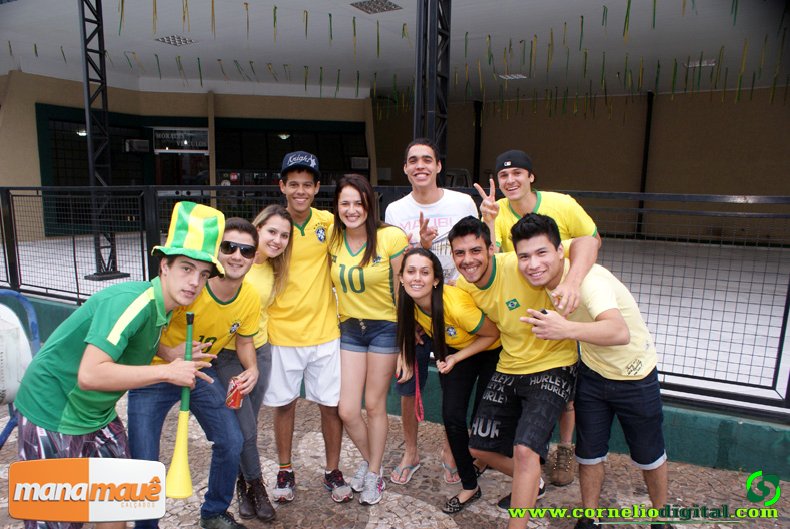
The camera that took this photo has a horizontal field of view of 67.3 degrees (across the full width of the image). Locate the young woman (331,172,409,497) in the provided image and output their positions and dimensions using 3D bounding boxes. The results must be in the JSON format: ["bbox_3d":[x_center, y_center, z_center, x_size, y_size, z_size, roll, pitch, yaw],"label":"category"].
[{"bbox_3d":[-0.144,0.372,3.002,0.470,1.635,0.360,3,9,14],"label":"young woman"}]

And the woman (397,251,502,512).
[{"bbox_3d":[0.274,0.550,2.989,0.480,1.295,0.600,6,10,30],"label":"woman"}]

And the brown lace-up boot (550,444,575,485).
[{"bbox_3d":[0.934,1.082,3.303,0.115,0.160,0.295,3,9,17],"label":"brown lace-up boot"}]

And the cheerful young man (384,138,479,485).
[{"bbox_3d":[0.187,0.255,3.156,0.560,1.825,0.420,2,9,7],"label":"cheerful young man"}]

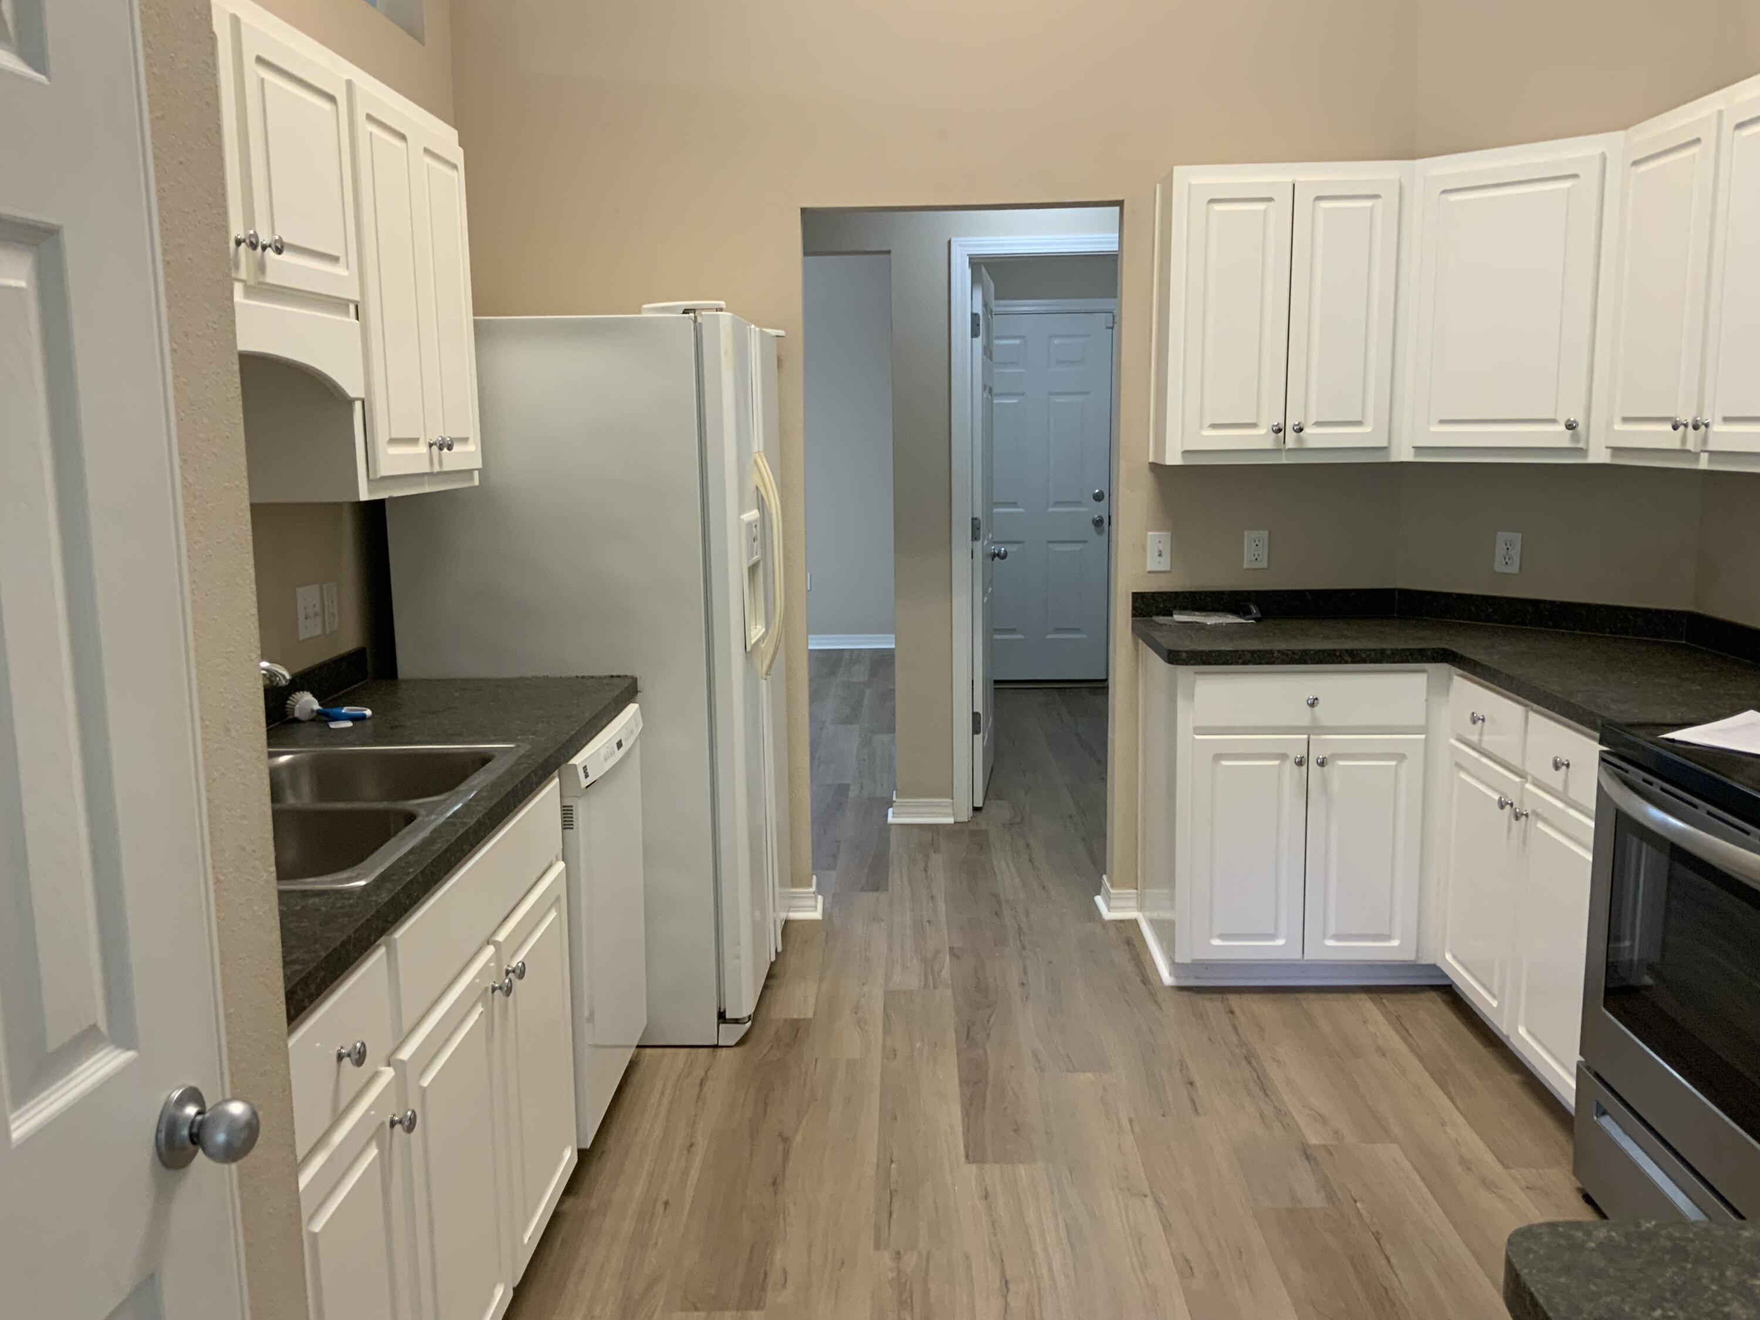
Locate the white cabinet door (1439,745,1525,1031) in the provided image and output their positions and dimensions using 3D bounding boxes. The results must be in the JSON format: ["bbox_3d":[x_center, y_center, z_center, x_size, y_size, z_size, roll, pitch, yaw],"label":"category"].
[{"bbox_3d":[1.421,0.519,3.467,0.030,0.587,0.436,0,9,2],"label":"white cabinet door"}]

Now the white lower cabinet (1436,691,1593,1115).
[{"bbox_3d":[1.716,0.481,3.325,0.625,0.810,0.805,0,10,2],"label":"white lower cabinet"}]

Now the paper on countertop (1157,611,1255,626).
[{"bbox_3d":[0.939,-0.120,4.208,0.278,0.028,0.120,0,10,2],"label":"paper on countertop"}]

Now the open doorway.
[{"bbox_3d":[0.240,-0.255,4.354,0.901,2.086,0.130,0,10,2],"label":"open doorway"}]

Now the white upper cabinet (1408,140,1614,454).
[{"bbox_3d":[1.658,-0.892,3.754,0.320,0.755,0.520,-10,13,-43],"label":"white upper cabinet"}]

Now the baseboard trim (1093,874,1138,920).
[{"bbox_3d":[0.731,0.723,4.519,0.107,0.094,0.192,0,10,2],"label":"baseboard trim"}]

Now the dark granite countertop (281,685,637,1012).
[{"bbox_3d":[-0.913,0.222,2.509,0.624,0.040,1.935,0,10,2],"label":"dark granite countertop"}]

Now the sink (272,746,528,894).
[{"bbox_3d":[-0.928,0.321,2.345,0.544,0.188,0.823,0,10,2],"label":"sink"}]

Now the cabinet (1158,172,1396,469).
[{"bbox_3d":[1.075,-0.921,3.990,0.617,0.766,0.309,0,10,2],"label":"cabinet"}]

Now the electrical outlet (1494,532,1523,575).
[{"bbox_3d":[1.740,-0.295,4.080,0.008,0.114,0.070,-10,13,-42],"label":"electrical outlet"}]

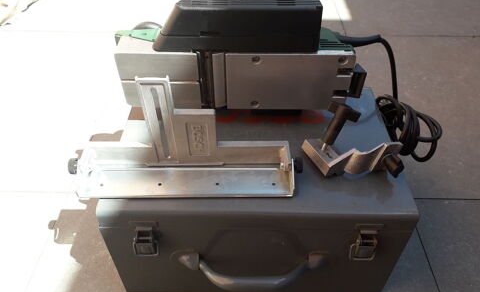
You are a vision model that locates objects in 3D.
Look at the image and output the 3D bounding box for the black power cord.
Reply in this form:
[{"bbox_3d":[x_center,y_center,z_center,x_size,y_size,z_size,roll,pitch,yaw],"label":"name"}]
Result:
[{"bbox_3d":[0.272,-0.096,0.650,0.267,0.272,0.140,0,44,1],"label":"black power cord"}]

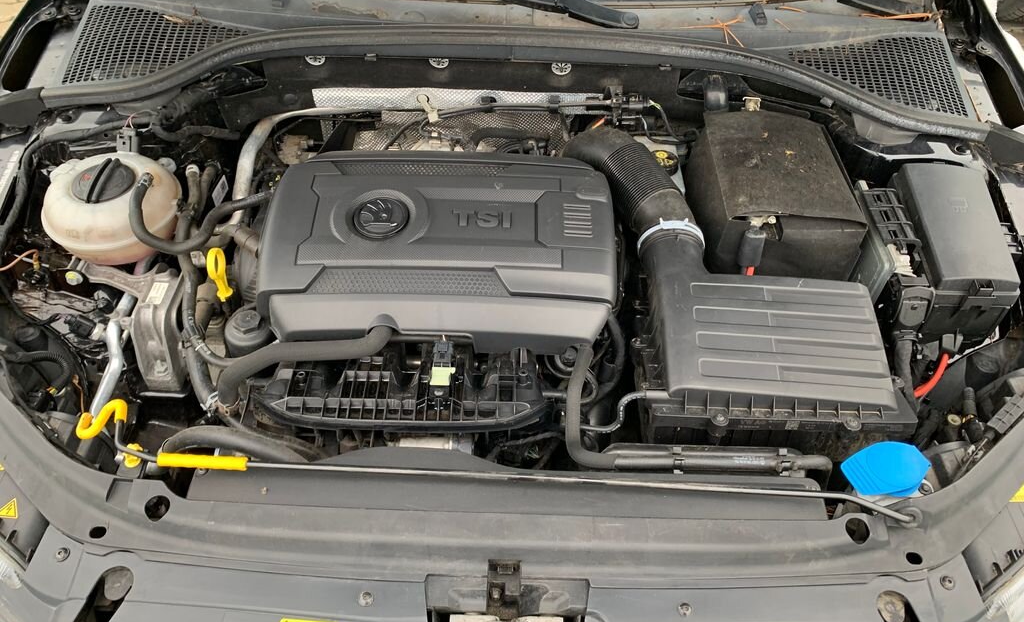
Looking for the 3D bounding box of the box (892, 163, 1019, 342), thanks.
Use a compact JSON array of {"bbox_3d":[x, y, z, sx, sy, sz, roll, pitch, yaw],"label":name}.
[{"bbox_3d":[0.605,-0.088,1.088,0.130,0.130,0.220,2,49,0],"label":"box"}]

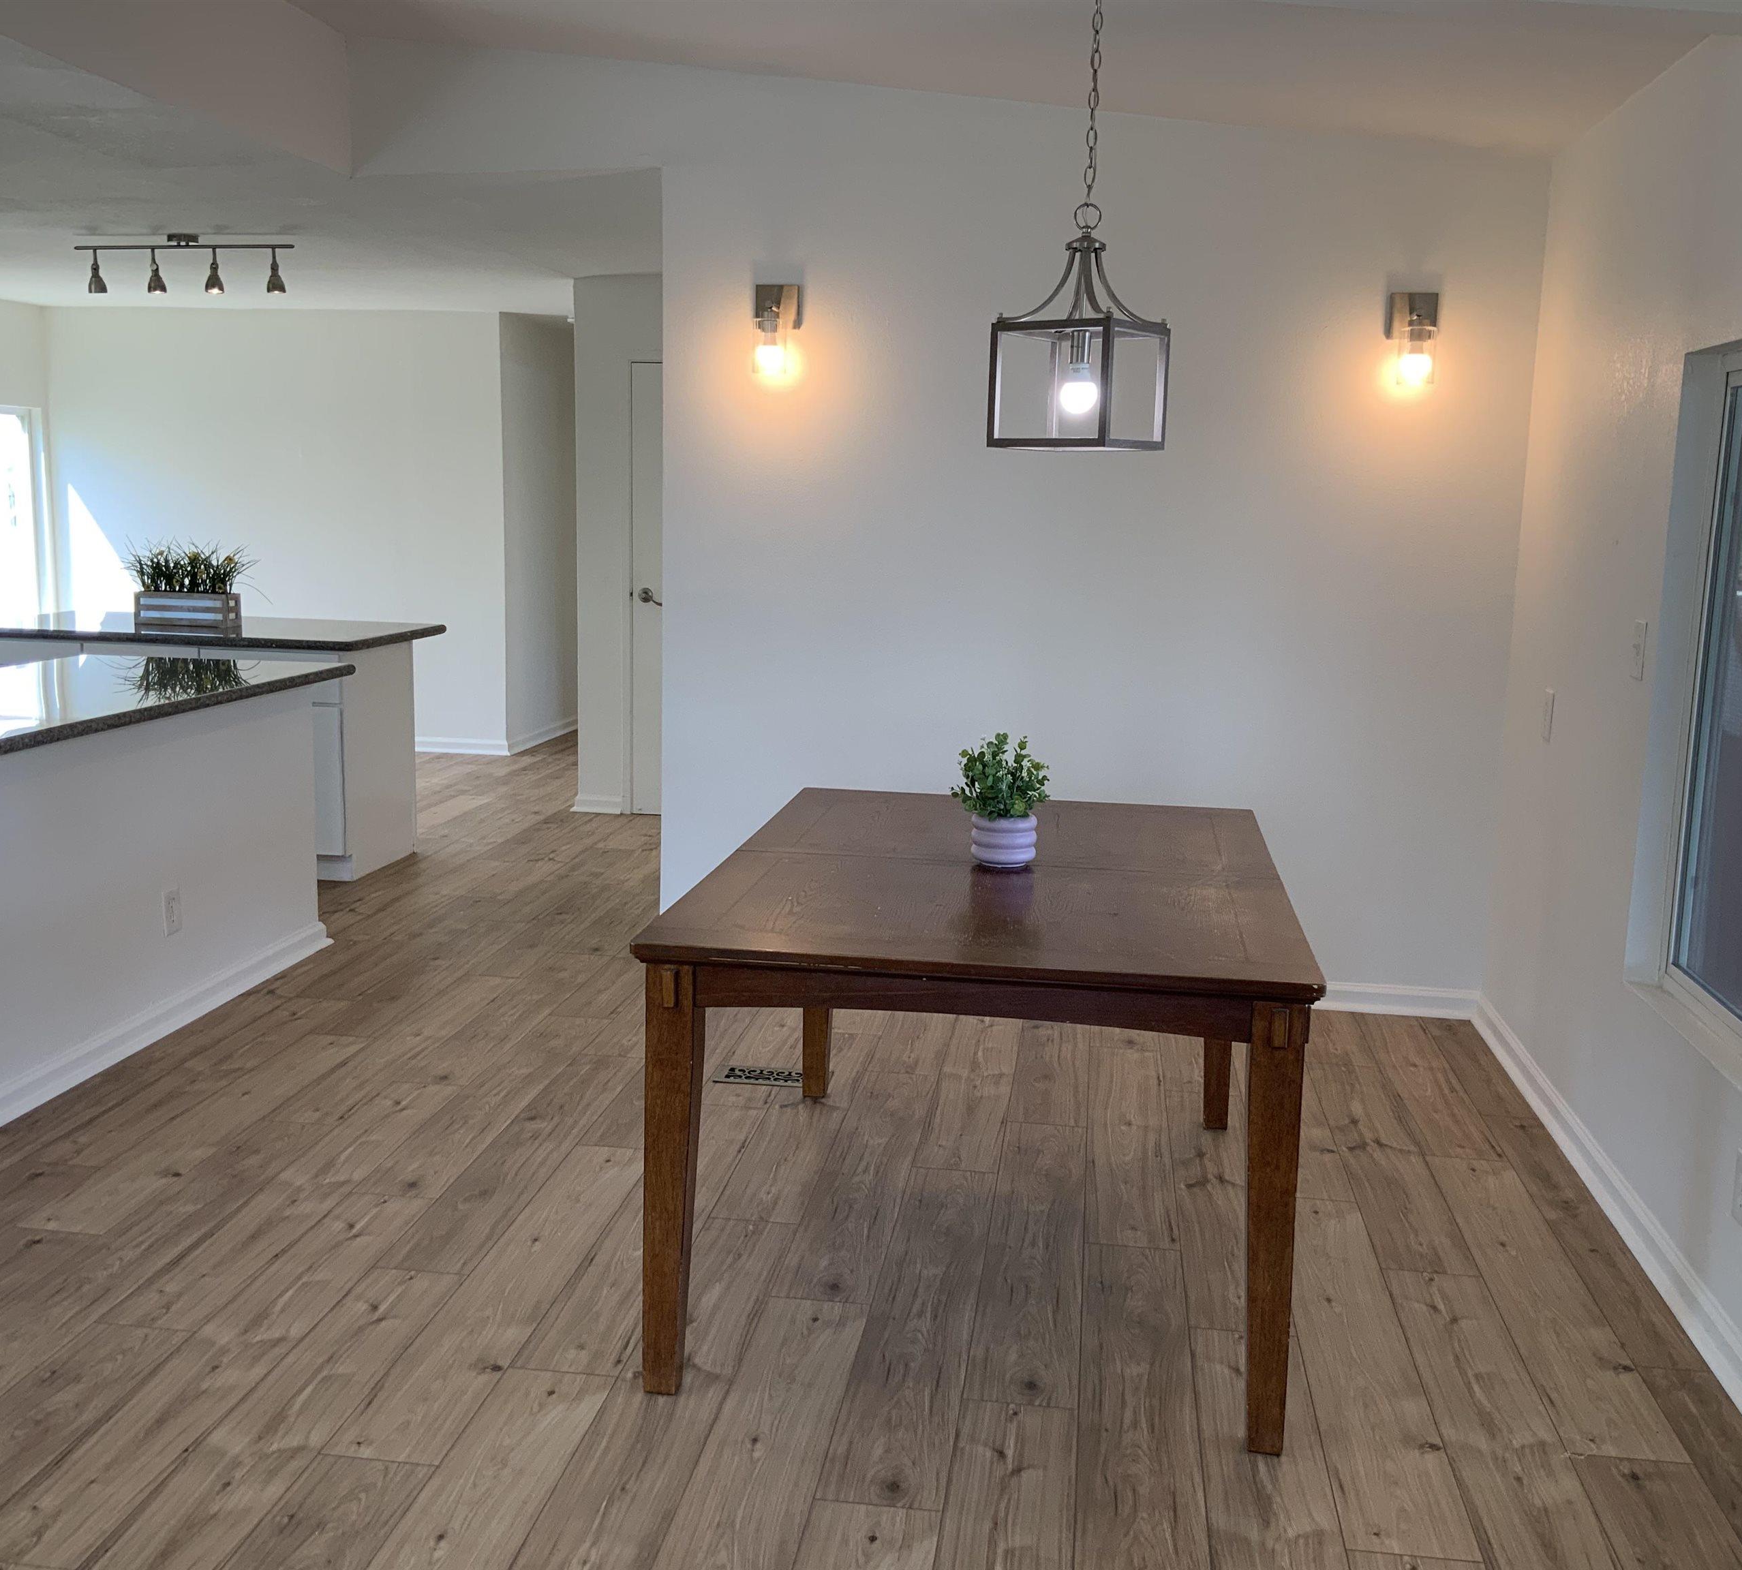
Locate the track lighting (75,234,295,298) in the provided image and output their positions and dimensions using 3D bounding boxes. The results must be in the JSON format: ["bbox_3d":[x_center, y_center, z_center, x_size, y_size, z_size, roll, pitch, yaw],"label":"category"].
[{"bbox_3d":[-2.659,-2.015,6.798,0.890,0.218,0.100,3,9,8],"label":"track lighting"}]

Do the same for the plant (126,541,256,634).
[{"bbox_3d":[-2.518,-0.732,6.492,0.480,0.345,0.200,3,9,8],"label":"plant"}]

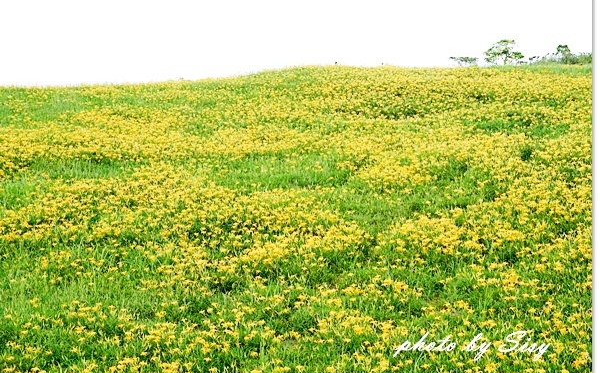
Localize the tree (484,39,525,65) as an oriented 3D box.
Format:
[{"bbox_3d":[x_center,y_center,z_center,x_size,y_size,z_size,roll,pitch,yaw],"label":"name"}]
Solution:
[{"bbox_3d":[12.691,-8.161,85.000,2.500,1.950,2.400,0,2,0],"label":"tree"}]

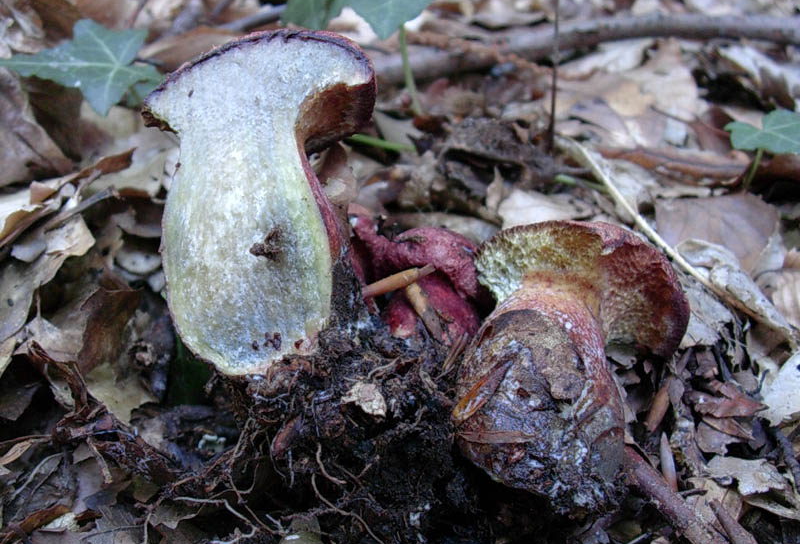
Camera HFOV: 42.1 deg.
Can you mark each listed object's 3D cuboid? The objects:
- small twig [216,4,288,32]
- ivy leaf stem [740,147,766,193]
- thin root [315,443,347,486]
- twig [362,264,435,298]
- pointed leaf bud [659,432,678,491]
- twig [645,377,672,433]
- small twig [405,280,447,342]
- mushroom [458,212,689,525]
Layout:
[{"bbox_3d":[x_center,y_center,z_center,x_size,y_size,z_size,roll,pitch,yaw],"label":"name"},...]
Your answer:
[{"bbox_3d":[-0.100,-0.173,0.710,0.050,0.007,0.007,-24,39,-23],"label":"small twig"},{"bbox_3d":[0.176,-0.051,0.520,0.002,0.024,0.002,12,25,0],"label":"ivy leaf stem"},{"bbox_3d":[-0.024,0.066,0.353,0.005,0.004,0.017,-34,65,-9],"label":"thin root"},{"bbox_3d":[0.000,0.004,0.401,0.030,0.005,0.005,-20,37,-16],"label":"twig"},{"bbox_3d":[0.100,0.070,0.386,0.004,0.004,0.027,1,39,2],"label":"pointed leaf bud"},{"bbox_3d":[0.102,0.052,0.409,0.005,0.005,0.031,14,43,21],"label":"twig"},{"bbox_3d":[0.010,0.015,0.406,0.005,0.005,0.027,-16,61,-24],"label":"small twig"},{"bbox_3d":[0.063,0.035,0.383,0.081,0.076,0.094,13,54,0],"label":"mushroom"}]

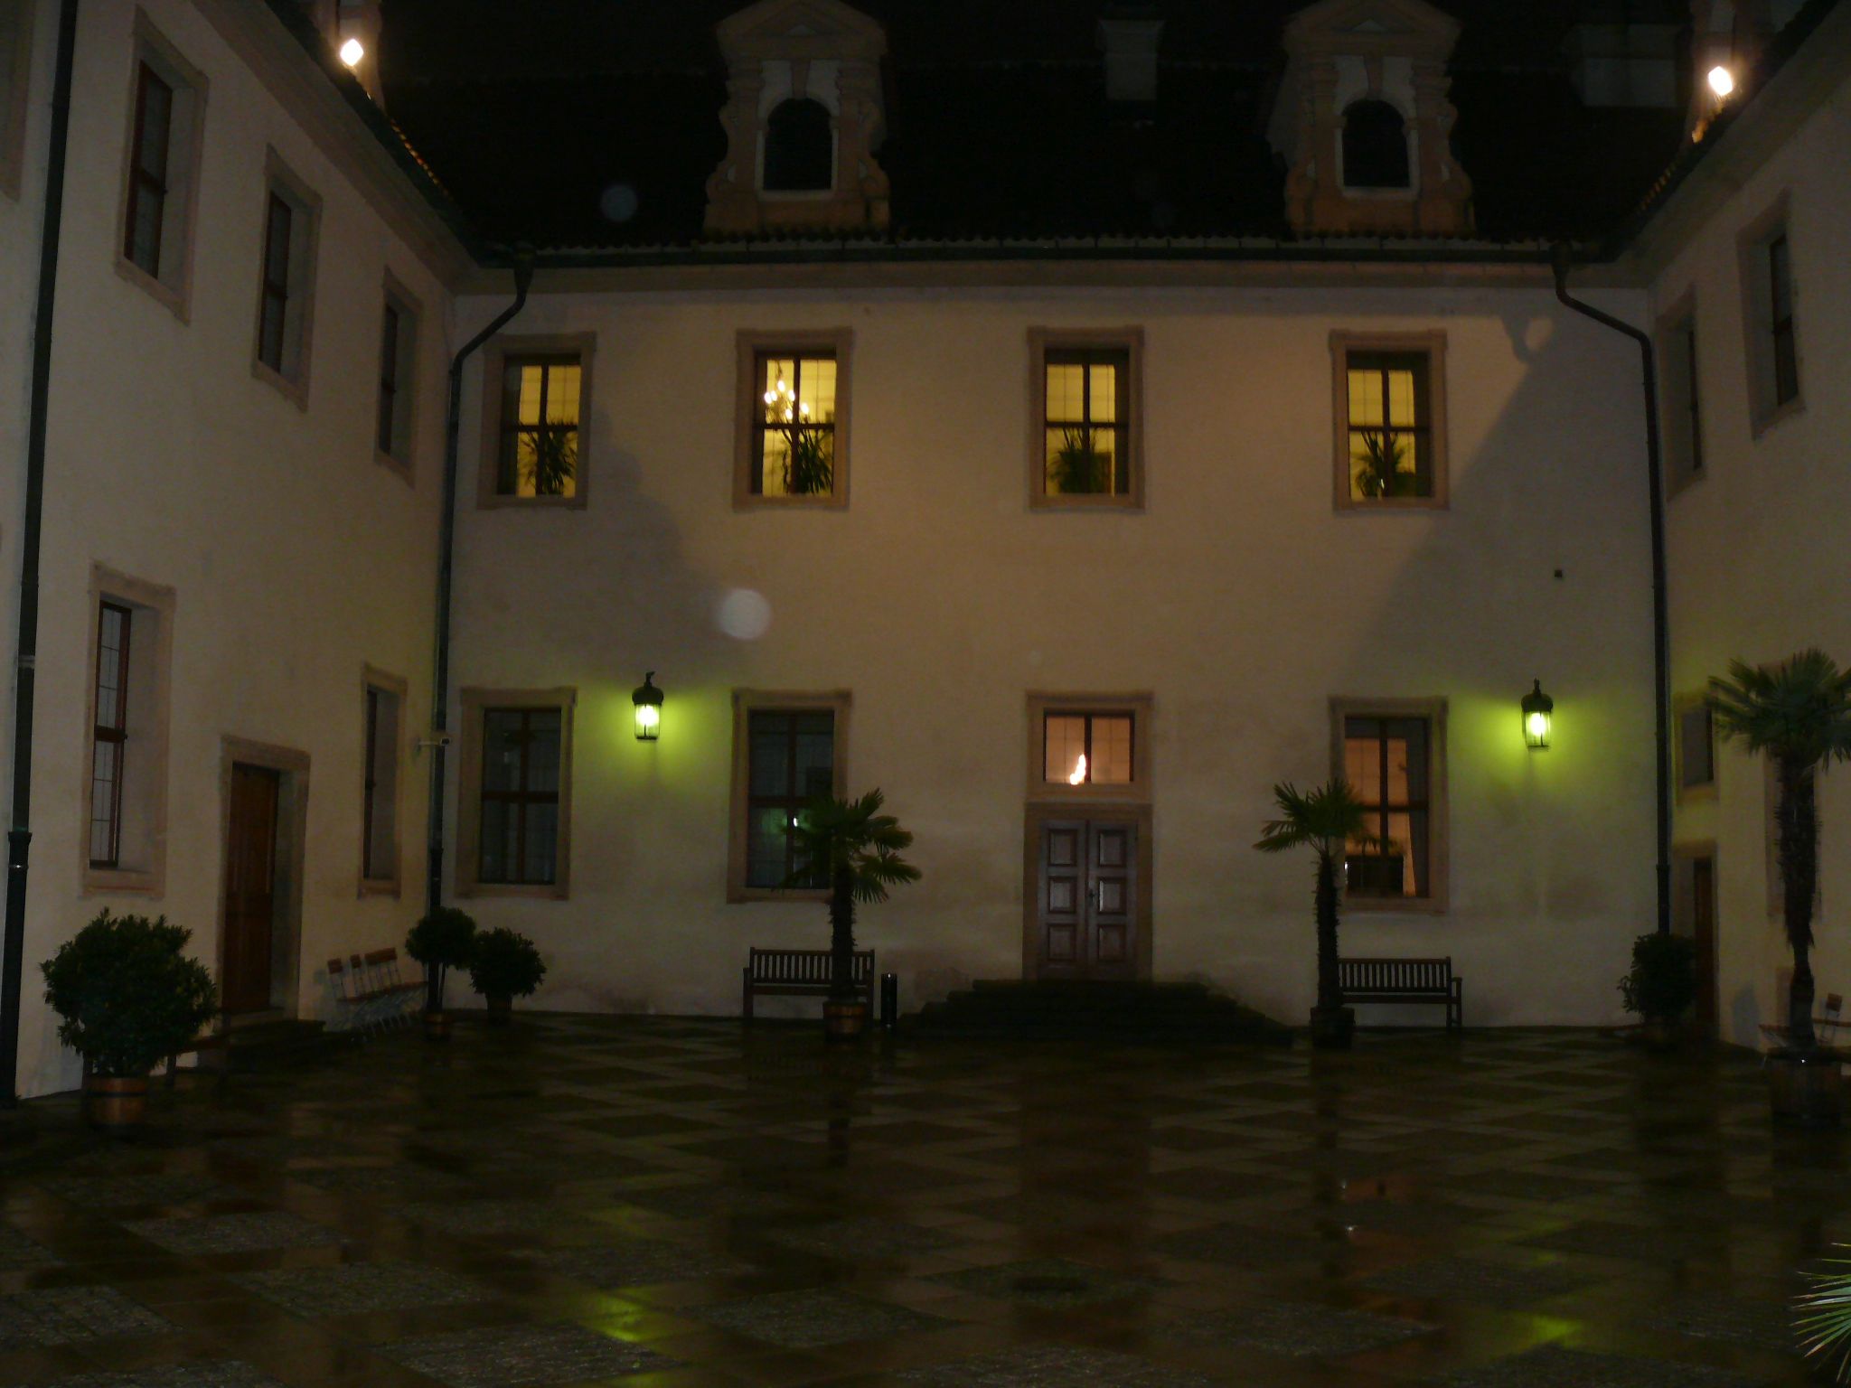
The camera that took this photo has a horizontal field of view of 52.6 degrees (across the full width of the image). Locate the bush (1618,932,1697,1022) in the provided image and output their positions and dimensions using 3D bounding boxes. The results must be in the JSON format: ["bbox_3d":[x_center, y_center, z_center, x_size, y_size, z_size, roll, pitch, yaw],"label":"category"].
[{"bbox_3d":[8.176,3.159,20.912,0.871,0.992,0.871,0,-6,3],"label":"bush"}]

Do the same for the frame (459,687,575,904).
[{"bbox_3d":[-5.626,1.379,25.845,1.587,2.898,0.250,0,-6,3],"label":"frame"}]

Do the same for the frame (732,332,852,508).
[{"bbox_3d":[-1.730,-3.590,24.726,1.530,2.384,0.250,0,-6,3],"label":"frame"}]

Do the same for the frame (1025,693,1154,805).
[{"bbox_3d":[2.031,0.681,23.169,1.565,1.359,0.250,0,-6,3],"label":"frame"}]

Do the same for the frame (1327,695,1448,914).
[{"bbox_3d":[5.901,1.375,23.843,1.482,2.727,0.250,0,-6,3],"label":"frame"}]

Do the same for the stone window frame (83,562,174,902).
[{"bbox_3d":[-6.595,0.355,15.310,0.250,2.607,1.442,0,-6,3],"label":"stone window frame"}]

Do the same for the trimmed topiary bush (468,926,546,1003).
[{"bbox_3d":[-5.024,3.245,22.458,0.950,0.910,0.950,0,-6,3],"label":"trimmed topiary bush"}]

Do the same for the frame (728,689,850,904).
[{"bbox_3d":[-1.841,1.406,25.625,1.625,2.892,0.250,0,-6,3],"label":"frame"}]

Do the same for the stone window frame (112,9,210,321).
[{"bbox_3d":[-6.744,-4.570,16.378,0.250,2.384,1.399,0,-6,2],"label":"stone window frame"}]

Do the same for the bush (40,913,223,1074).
[{"bbox_3d":[-5.144,1.944,12.093,1.131,1.075,1.103,0,-6,3],"label":"bush"}]

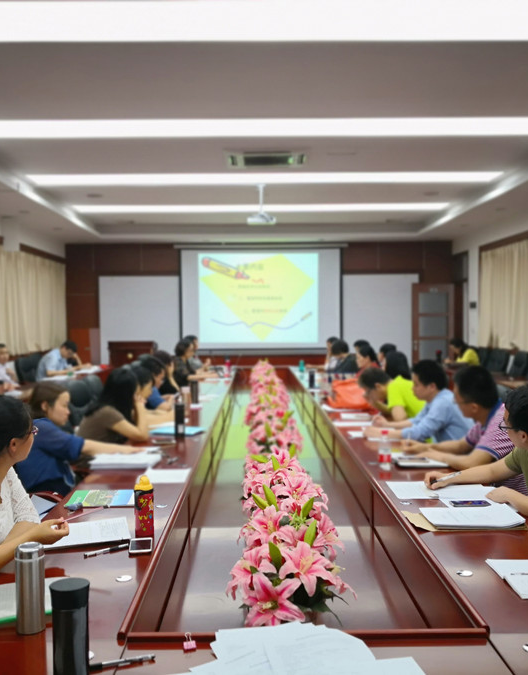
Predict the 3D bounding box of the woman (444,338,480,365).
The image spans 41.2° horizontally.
[{"bbox_3d":[3.204,0.623,11.260,0.780,1.200,0.480,0,1,-1],"label":"woman"}]

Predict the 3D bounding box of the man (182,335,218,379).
[{"bbox_3d":[-1.058,0.631,9.902,0.780,1.280,0.500,0,1,-1],"label":"man"}]

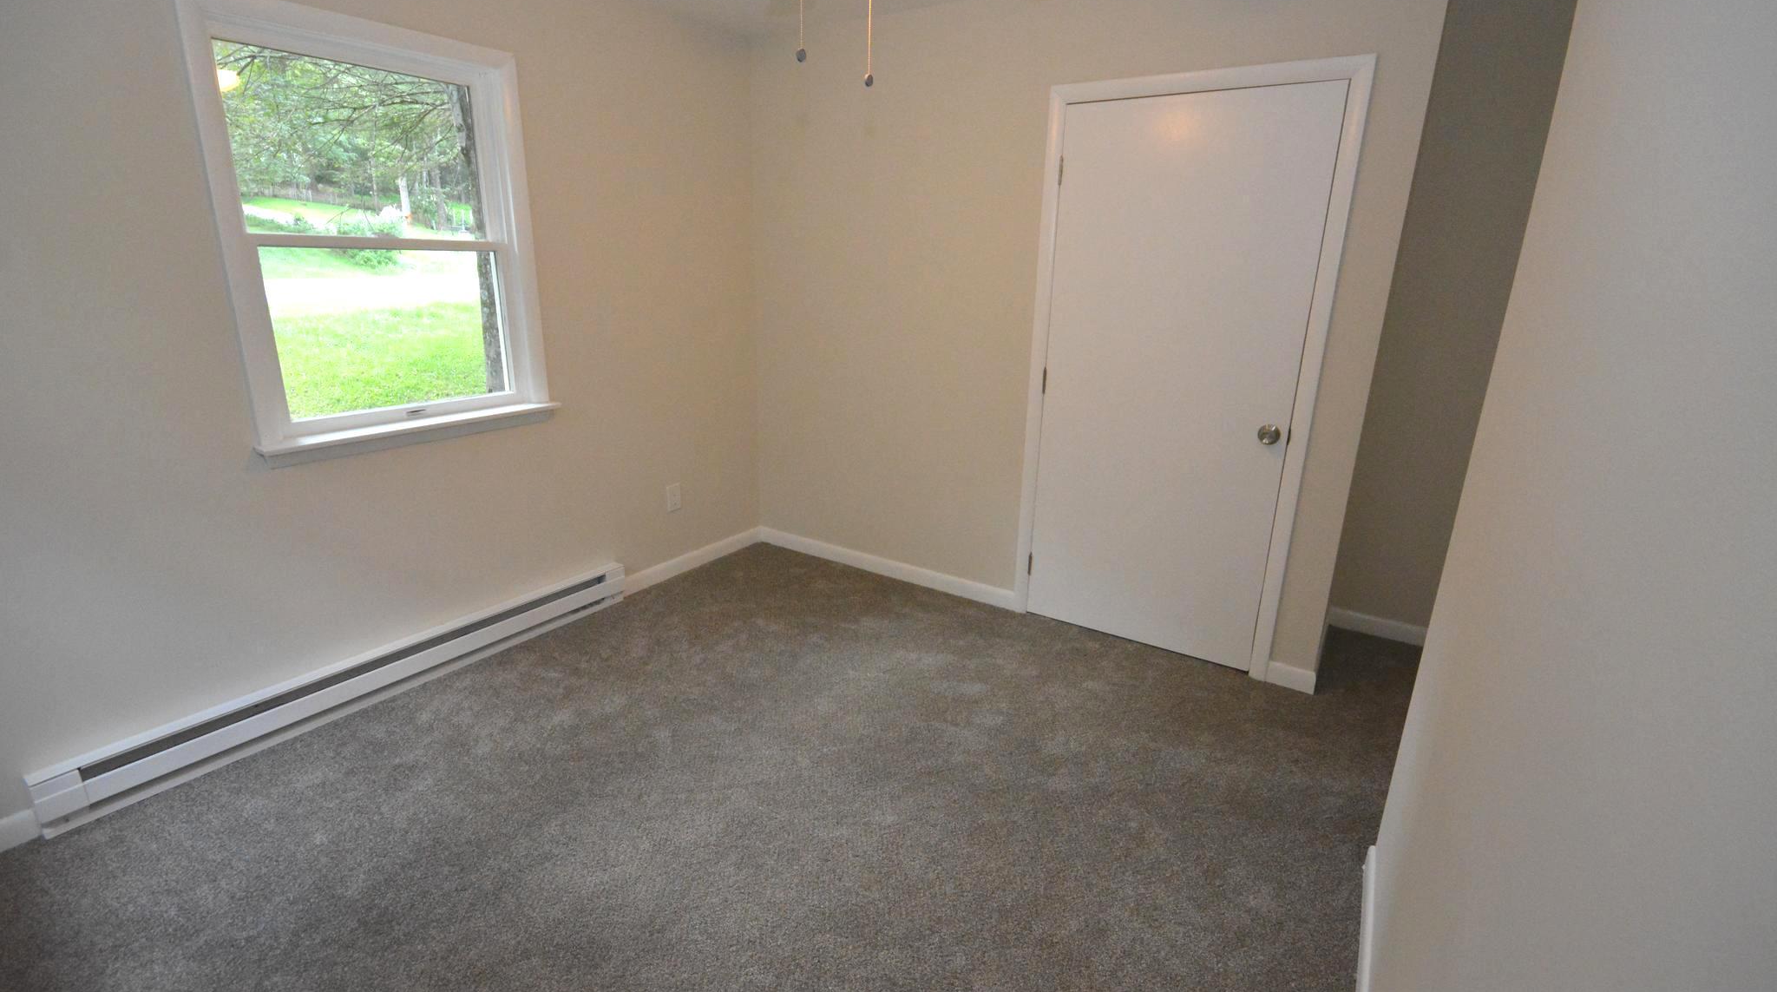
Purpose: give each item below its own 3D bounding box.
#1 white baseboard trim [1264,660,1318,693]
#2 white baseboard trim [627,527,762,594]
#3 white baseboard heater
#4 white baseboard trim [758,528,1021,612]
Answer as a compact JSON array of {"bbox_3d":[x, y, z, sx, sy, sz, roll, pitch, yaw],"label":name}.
[{"bbox_3d":[1.480,0.669,2.723,0.164,0.086,0.016,11,19,31],"label":"white baseboard trim"},{"bbox_3d":[-0.963,0.318,3.713,0.016,0.096,0.923,11,19,31],"label":"white baseboard trim"},{"bbox_3d":[-1.675,0.593,2.589,0.060,0.174,1.793,11,19,31],"label":"white baseboard heater"},{"bbox_3d":[-0.060,0.341,3.694,1.530,0.096,0.016,11,19,31],"label":"white baseboard trim"}]

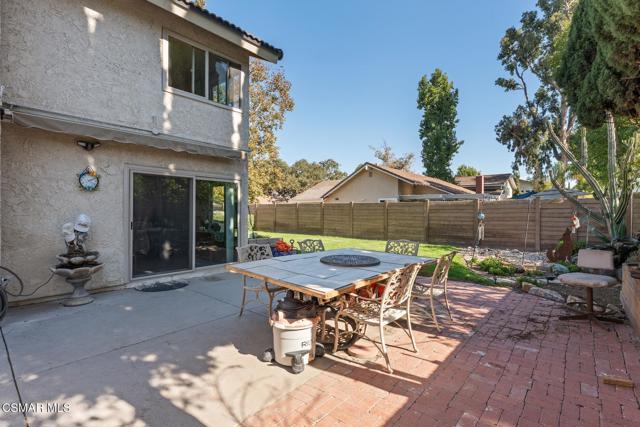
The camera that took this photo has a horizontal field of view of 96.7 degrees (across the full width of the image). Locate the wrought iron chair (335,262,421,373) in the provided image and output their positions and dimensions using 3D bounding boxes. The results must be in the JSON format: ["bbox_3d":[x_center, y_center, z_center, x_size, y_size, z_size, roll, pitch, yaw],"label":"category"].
[{"bbox_3d":[0.600,0.910,2.800,0.630,0.900,0.570,0,0,43],"label":"wrought iron chair"}]

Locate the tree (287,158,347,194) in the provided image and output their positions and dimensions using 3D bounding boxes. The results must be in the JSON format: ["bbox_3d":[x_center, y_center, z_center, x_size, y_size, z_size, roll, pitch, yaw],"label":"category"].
[{"bbox_3d":[-0.400,-3.300,42.000,8.500,9.300,8.000,0,0,0],"label":"tree"}]

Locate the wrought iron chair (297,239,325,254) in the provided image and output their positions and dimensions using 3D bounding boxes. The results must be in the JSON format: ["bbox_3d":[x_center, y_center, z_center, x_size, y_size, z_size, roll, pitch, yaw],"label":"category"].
[{"bbox_3d":[0.040,0.910,4.700,0.570,0.900,0.630,0,0,-42],"label":"wrought iron chair"}]

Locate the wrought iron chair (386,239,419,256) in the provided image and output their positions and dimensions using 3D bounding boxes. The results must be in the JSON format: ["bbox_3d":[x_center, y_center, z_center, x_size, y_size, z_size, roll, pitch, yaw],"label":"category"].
[{"bbox_3d":[1.260,0.910,4.680,0.570,0.900,0.630,0,0,38],"label":"wrought iron chair"}]

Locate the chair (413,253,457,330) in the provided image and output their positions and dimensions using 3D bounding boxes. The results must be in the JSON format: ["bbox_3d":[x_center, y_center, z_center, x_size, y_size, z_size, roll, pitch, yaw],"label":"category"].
[{"bbox_3d":[1.350,0.910,3.620,0.630,0.900,0.570,0,0,43],"label":"chair"}]

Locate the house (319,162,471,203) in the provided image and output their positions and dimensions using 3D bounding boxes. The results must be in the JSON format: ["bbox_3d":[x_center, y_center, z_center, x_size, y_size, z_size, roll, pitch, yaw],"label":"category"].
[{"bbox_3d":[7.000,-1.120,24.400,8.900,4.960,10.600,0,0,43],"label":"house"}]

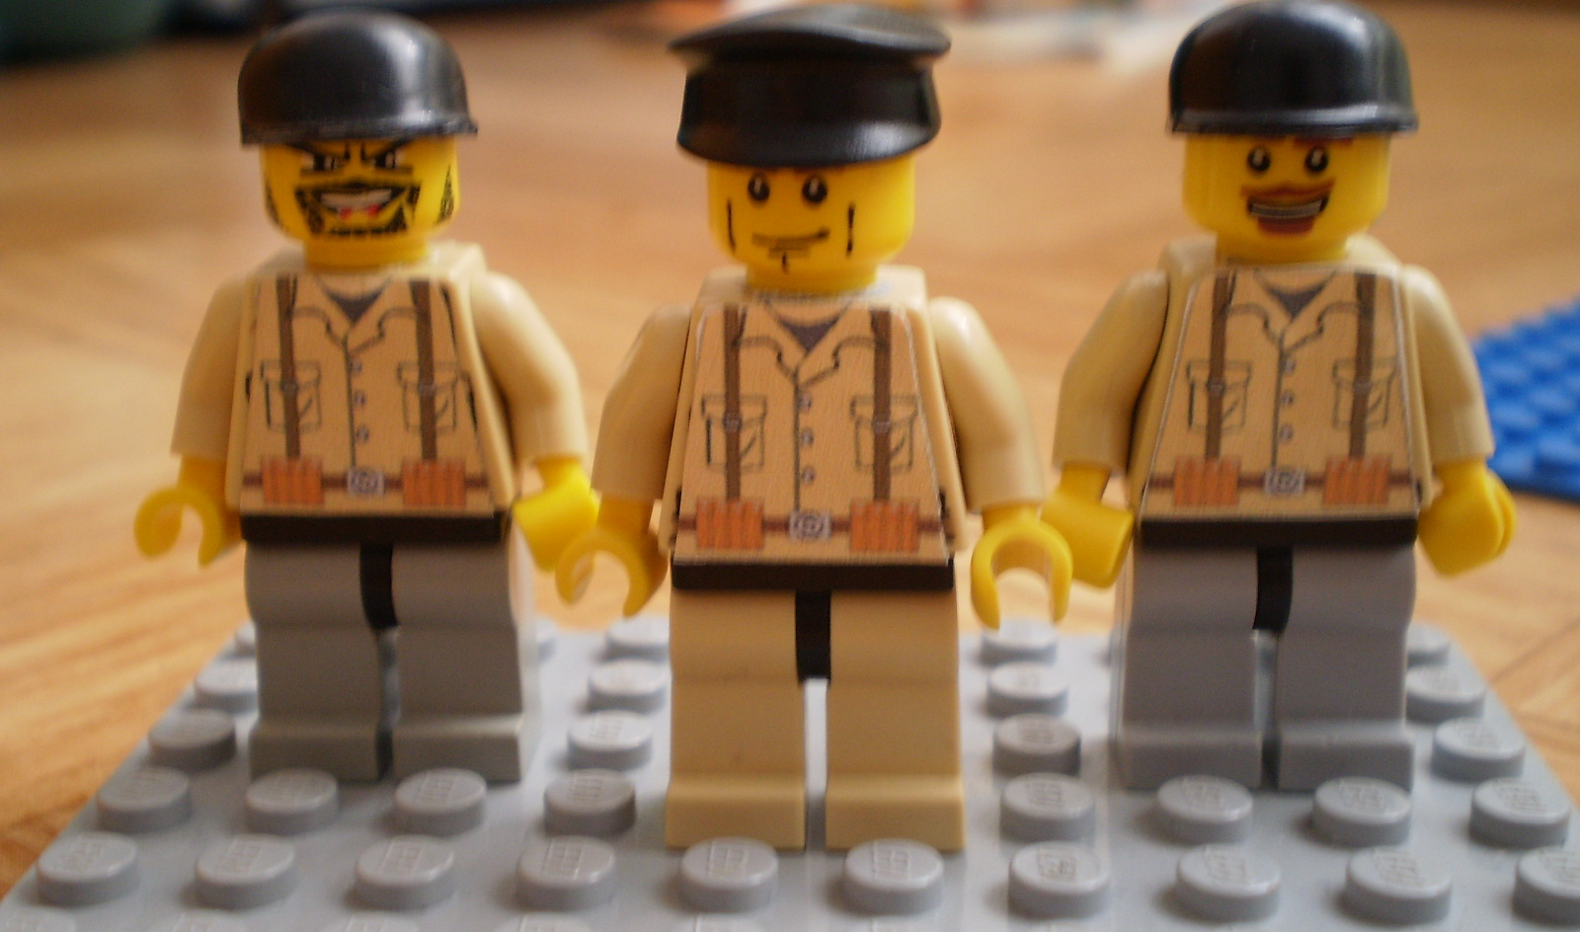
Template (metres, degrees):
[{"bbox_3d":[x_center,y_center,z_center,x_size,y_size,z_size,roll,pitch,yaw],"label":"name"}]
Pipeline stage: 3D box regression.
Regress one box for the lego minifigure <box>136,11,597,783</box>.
[{"bbox_3d":[-0.022,-0.003,0.104,0.024,0.042,0.015,0,15,3],"label":"lego minifigure"}]

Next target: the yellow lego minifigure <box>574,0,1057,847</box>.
[{"bbox_3d":[0.001,-0.001,0.095,0.024,0.042,0.015,0,15,3],"label":"yellow lego minifigure"}]

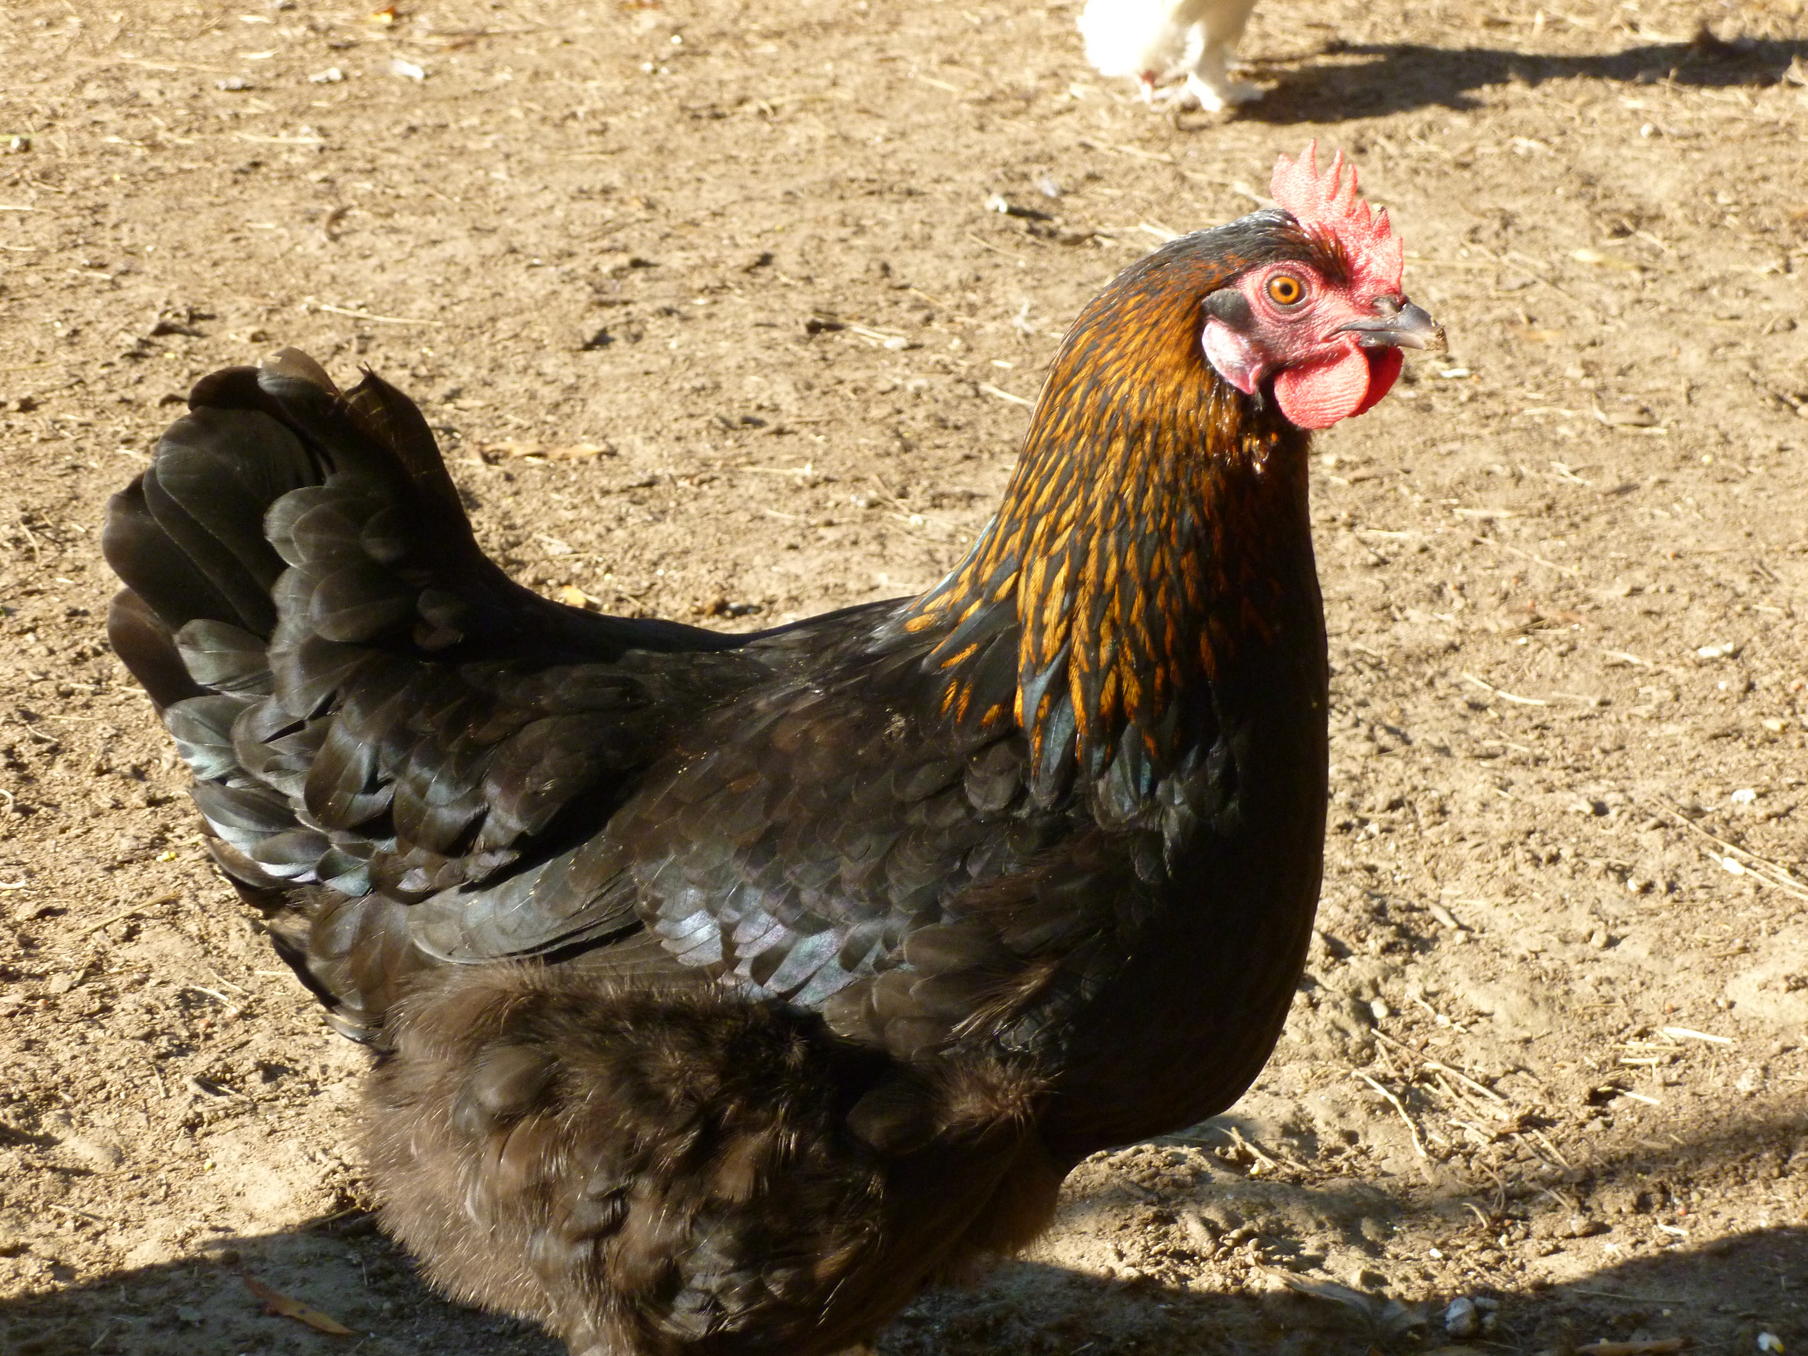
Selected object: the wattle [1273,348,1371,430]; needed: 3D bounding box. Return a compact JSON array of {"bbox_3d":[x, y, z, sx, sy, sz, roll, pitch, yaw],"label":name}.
[{"bbox_3d":[0.124,-0.086,1.392,0.028,0.024,0.009,6,21,17],"label":"wattle"}]

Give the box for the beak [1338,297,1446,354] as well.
[{"bbox_3d":[0.145,-0.105,1.395,0.032,0.014,0.014,10,22,15],"label":"beak"}]

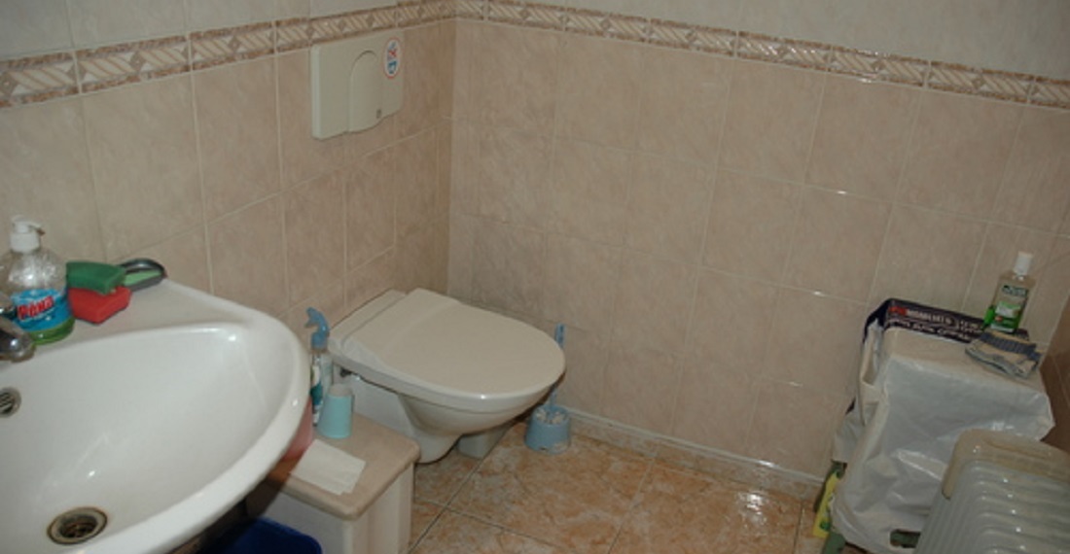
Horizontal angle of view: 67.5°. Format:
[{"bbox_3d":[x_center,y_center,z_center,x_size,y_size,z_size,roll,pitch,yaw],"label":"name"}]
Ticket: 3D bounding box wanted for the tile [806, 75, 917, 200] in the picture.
[{"bbox_3d":[0.699,-0.296,1.710,0.200,0.250,0.010,14,26,19],"label":"tile"}]

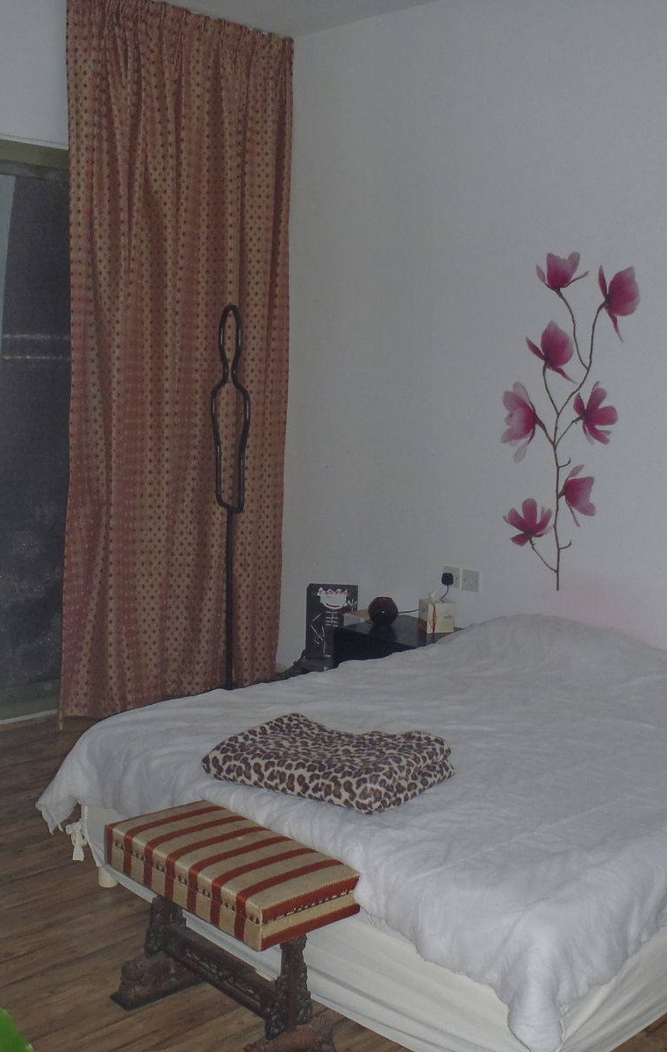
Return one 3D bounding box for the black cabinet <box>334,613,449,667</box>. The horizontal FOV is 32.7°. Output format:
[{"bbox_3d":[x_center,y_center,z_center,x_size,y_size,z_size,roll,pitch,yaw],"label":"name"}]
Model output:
[{"bbox_3d":[0.308,0.608,4.437,0.385,0.402,0.470,-6,11,-45],"label":"black cabinet"}]

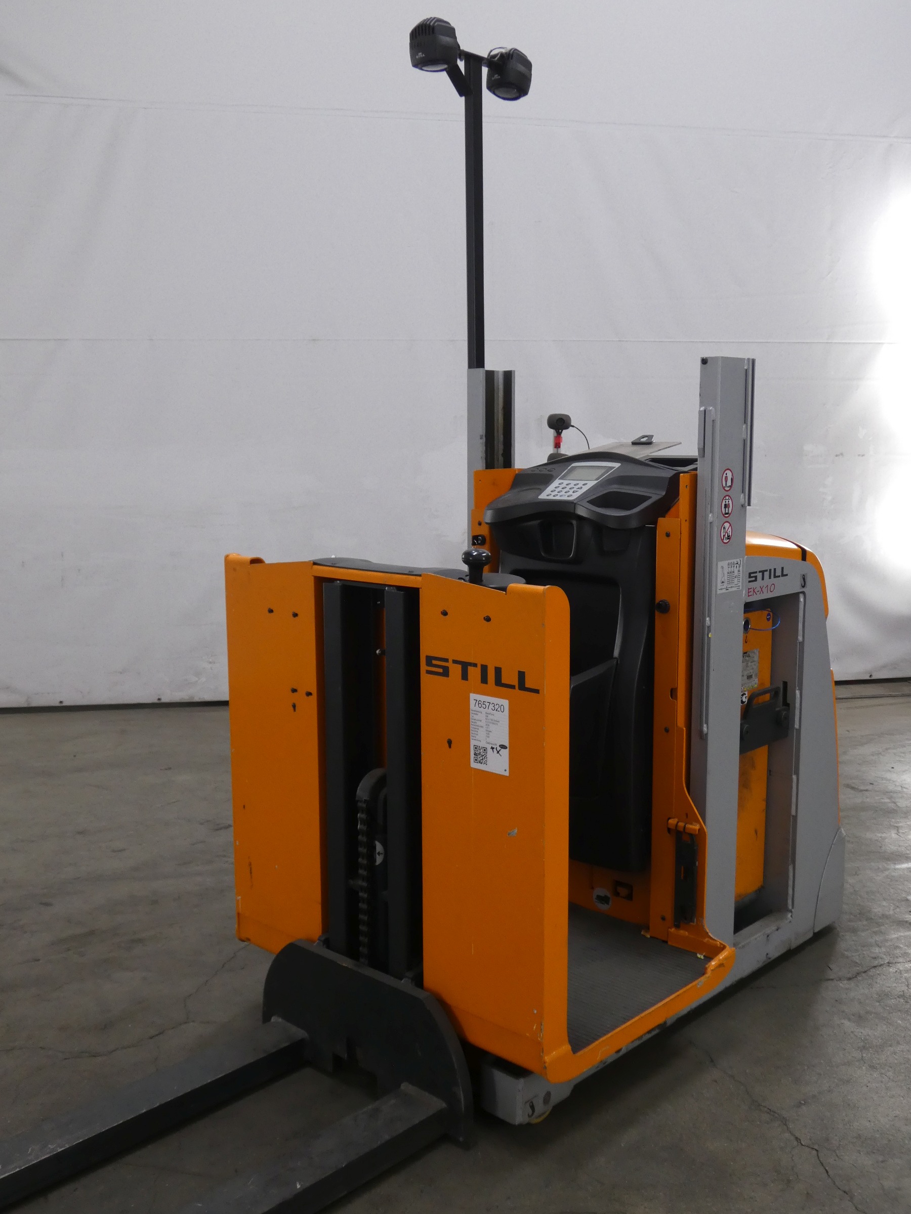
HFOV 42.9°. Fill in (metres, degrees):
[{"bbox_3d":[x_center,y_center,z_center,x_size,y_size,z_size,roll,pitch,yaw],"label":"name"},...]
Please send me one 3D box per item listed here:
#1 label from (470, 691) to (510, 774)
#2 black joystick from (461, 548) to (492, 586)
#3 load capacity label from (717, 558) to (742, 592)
[{"bbox_3d":[0.067,0.250,2.268,0.100,0.150,0.002,7,11,42],"label":"label"},{"bbox_3d":[0.041,-0.081,2.299,0.058,0.071,0.058,0,8,0],"label":"black joystick"},{"bbox_3d":[0.615,-0.069,2.591,0.002,0.071,0.100,7,11,44],"label":"load capacity label"}]

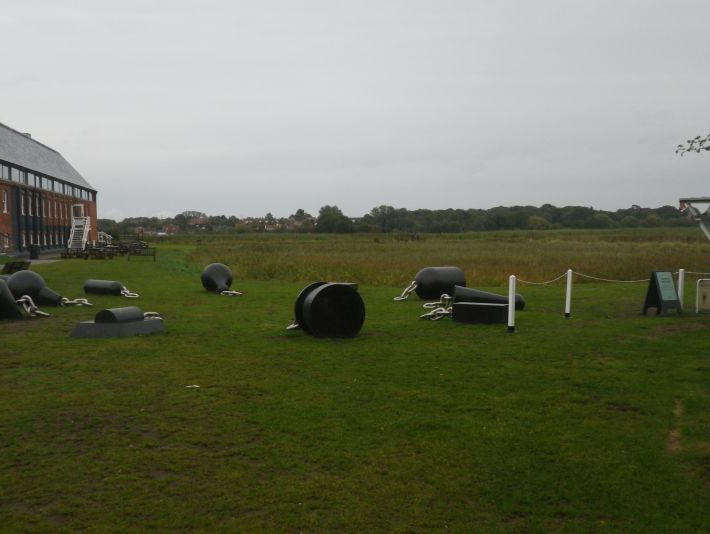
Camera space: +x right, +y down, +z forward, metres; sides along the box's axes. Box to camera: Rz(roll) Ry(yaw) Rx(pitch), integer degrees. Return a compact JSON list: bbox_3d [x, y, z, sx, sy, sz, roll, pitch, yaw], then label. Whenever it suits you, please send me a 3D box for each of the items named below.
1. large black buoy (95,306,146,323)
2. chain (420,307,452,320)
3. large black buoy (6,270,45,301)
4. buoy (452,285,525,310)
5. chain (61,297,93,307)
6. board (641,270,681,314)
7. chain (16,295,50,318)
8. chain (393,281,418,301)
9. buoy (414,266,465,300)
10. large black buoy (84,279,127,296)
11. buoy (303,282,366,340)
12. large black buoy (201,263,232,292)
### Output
[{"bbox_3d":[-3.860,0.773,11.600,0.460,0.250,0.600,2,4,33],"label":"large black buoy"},{"bbox_3d":[1.614,0.925,14.058,0.640,0.200,0.340,0,3,-6],"label":"chain"},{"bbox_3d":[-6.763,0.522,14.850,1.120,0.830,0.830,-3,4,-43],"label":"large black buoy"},{"bbox_3d":[2.909,0.664,15.250,1.480,0.520,0.520,0,3,10],"label":"buoy"},{"bbox_3d":[-6.150,0.812,15.600,0.720,0.190,0.260,-2,3,-27],"label":"chain"},{"bbox_3d":[6.344,0.552,14.550,0.530,0.900,0.520,-2,4,-29],"label":"board"},{"bbox_3d":[-6.246,0.790,13.700,0.680,0.430,0.320,-2,3,-23],"label":"chain"},{"bbox_3d":[1.260,0.591,17.600,0.620,0.460,0.270,0,3,0],"label":"chain"},{"bbox_3d":[2.170,0.407,17.900,1.280,0.820,0.820,0,3,0],"label":"buoy"},{"bbox_3d":[-6.893,0.572,19.319,1.120,0.390,0.390,2,3,28],"label":"large black buoy"},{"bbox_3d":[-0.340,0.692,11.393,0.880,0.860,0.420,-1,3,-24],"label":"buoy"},{"bbox_3d":[-3.871,0.300,19.938,0.870,0.870,1.200,-1,3,-20],"label":"large black buoy"}]

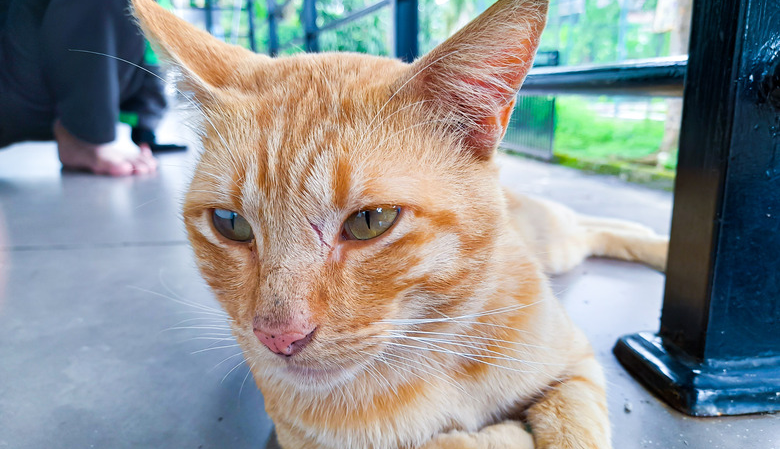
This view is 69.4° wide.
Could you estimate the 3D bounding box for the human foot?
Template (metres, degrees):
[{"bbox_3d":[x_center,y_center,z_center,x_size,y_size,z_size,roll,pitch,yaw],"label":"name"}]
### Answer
[{"bbox_3d":[-0.614,-0.165,1.220,0.240,0.095,0.090,6,16,31],"label":"human foot"}]

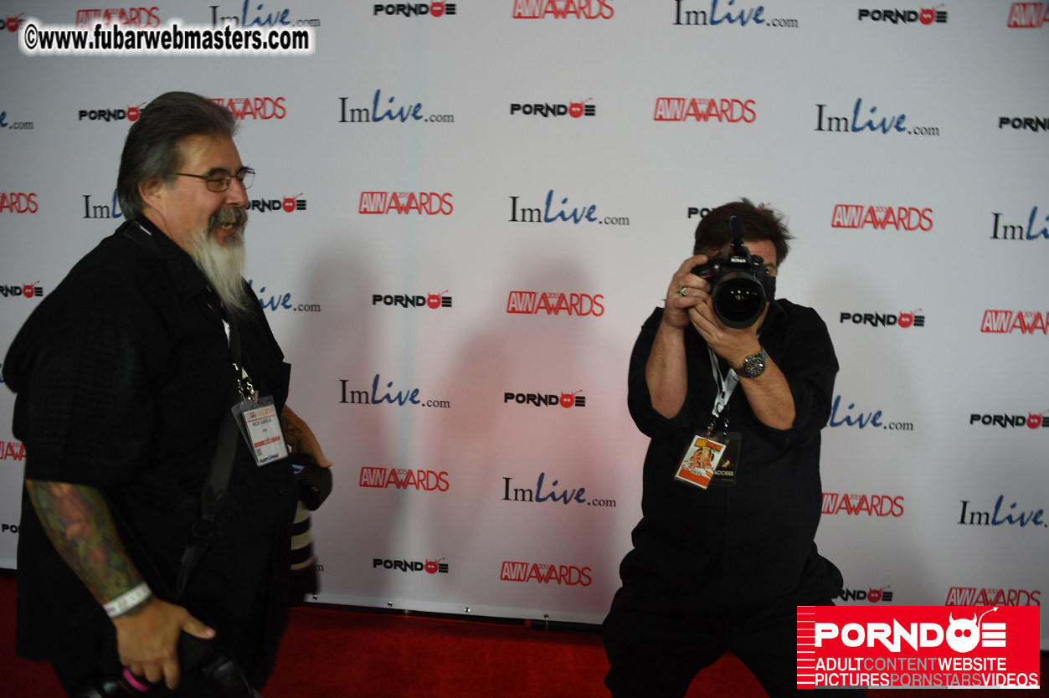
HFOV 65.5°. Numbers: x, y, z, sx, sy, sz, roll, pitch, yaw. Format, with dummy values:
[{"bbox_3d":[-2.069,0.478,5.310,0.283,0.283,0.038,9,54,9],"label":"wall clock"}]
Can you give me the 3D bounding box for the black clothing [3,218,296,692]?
[{"bbox_3d":[-0.650,0.170,1.460,0.430,0.780,0.580,3,7,7],"label":"black clothing"}]

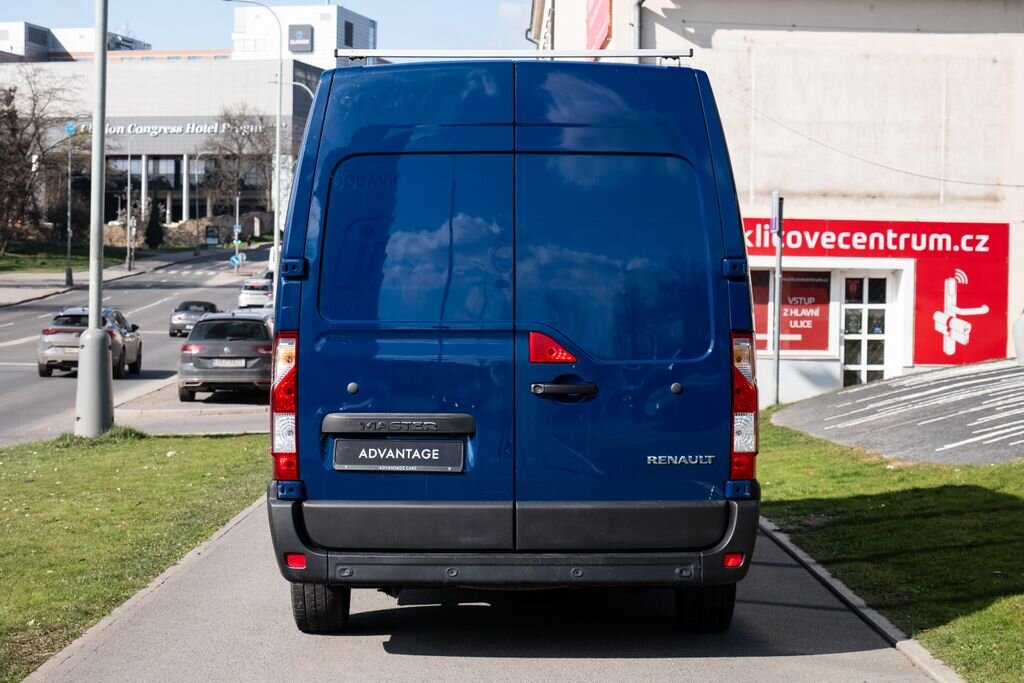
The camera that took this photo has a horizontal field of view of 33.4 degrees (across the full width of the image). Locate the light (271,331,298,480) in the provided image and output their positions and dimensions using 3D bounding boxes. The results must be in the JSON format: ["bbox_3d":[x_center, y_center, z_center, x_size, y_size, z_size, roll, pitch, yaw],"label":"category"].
[{"bbox_3d":[-0.946,0.266,7.100,0.120,0.620,0.130,0,1,0],"label":"light"}]

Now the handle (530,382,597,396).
[{"bbox_3d":[0.215,0.199,7.000,0.275,0.053,0.055,0,1,0],"label":"handle"}]

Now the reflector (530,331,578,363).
[{"bbox_3d":[0.170,0.027,7.060,0.200,0.133,0.030,0,1,0],"label":"reflector"}]

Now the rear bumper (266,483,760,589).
[{"bbox_3d":[0.006,0.790,7.100,2.050,0.440,0.360,0,1,0],"label":"rear bumper"}]

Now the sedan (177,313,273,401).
[{"bbox_3d":[-4.530,0.225,30.000,1.840,1.520,4.650,1,1,2],"label":"sedan"}]

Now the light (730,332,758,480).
[{"bbox_3d":[0.967,0.268,7.100,0.120,0.620,0.130,0,1,0],"label":"light"}]

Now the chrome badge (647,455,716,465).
[{"bbox_3d":[0.698,0.488,7.030,0.283,0.037,0.012,0,1,0],"label":"chrome badge"}]

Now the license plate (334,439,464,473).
[{"bbox_3d":[-0.463,0.468,7.000,0.530,0.130,0.020,0,1,0],"label":"license plate"}]

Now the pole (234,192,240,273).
[{"bbox_3d":[-19.621,-7.791,122.000,0.200,5.700,0.200,1,1,0],"label":"pole"}]

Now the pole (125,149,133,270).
[{"bbox_3d":[-26.254,-9.049,117.000,0.220,8.500,0.220,1,1,0],"label":"pole"}]

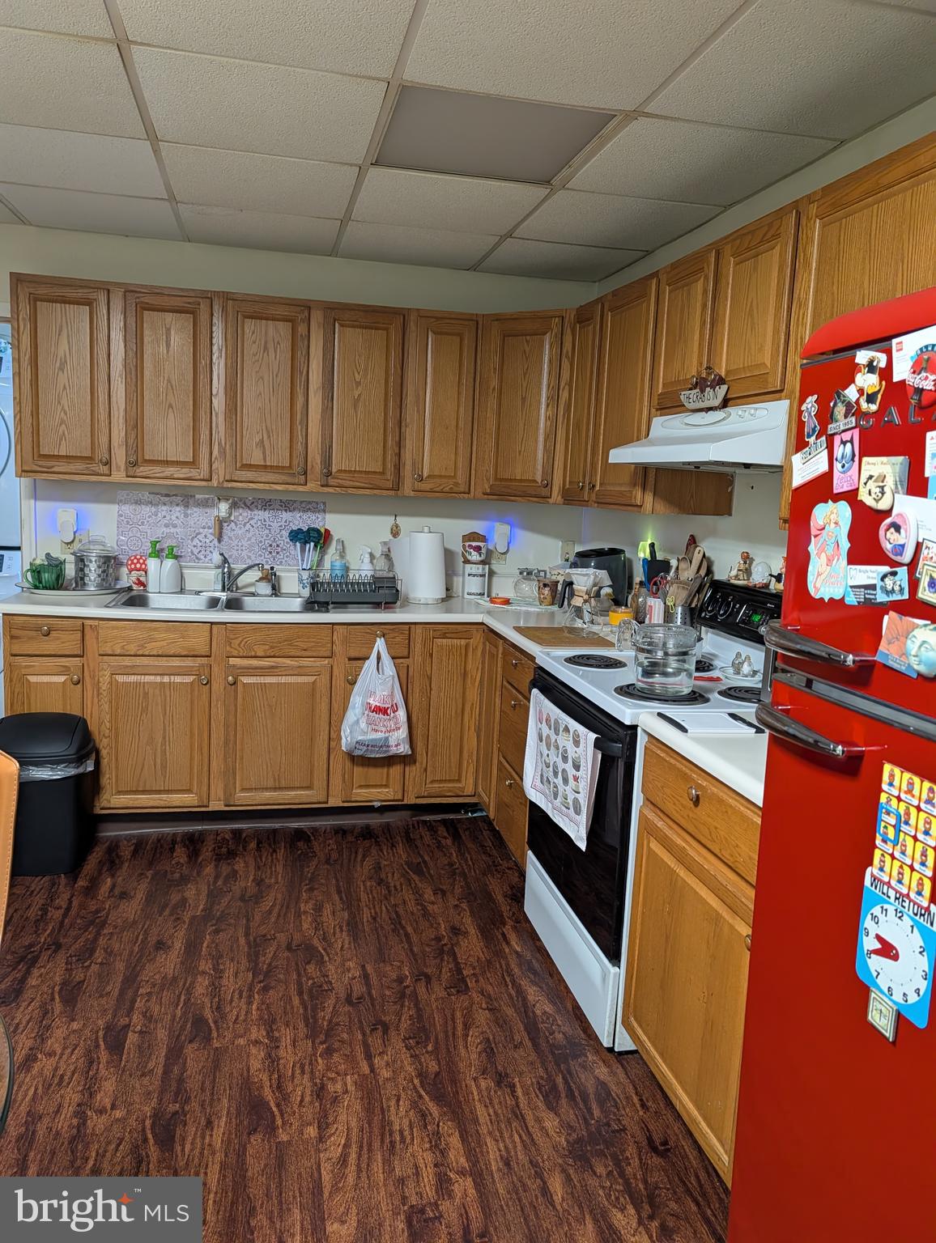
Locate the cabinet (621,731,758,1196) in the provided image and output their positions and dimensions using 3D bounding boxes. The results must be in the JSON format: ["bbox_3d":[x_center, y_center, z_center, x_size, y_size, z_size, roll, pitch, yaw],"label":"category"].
[{"bbox_3d":[0.777,0.753,2.003,0.620,0.869,0.610,0,10,-13],"label":"cabinet"}]

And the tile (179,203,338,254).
[{"bbox_3d":[-0.831,-1.583,3.496,0.602,0.018,0.580,0,10,-13],"label":"tile"}]

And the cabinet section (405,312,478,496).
[{"bbox_3d":[-0.150,-0.935,3.792,0.309,0.755,0.320,0,10,-13],"label":"cabinet section"}]

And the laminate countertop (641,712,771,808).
[{"bbox_3d":[0.798,0.300,1.855,0.644,0.040,0.652,0,10,-13],"label":"laminate countertop"}]

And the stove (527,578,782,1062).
[{"bbox_3d":[0.604,0.494,2.636,0.665,1.179,0.770,0,10,-13],"label":"stove"}]

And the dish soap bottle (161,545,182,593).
[{"bbox_3d":[-1.311,-0.232,3.818,0.090,0.211,0.060,3,9,1],"label":"dish soap bottle"}]

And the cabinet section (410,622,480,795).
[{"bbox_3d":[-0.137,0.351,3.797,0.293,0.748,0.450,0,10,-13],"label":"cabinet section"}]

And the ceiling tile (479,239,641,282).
[{"bbox_3d":[0.390,-1.575,3.763,0.590,0.018,0.580,0,10,-13],"label":"ceiling tile"}]

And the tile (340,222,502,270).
[{"bbox_3d":[-0.215,-1.555,3.555,0.605,0.020,0.566,0,10,-13],"label":"tile"}]

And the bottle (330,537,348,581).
[{"bbox_3d":[-0.572,-0.244,3.817,0.068,0.256,0.068,0,10,-13],"label":"bottle"}]

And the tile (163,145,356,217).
[{"bbox_3d":[-0.679,-1.453,2.861,0.601,0.022,0.599,0,10,-13],"label":"tile"}]

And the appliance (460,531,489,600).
[{"bbox_3d":[0.021,-0.265,4.005,0.133,0.311,0.120,0,10,-13],"label":"appliance"}]

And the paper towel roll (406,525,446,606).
[{"bbox_3d":[-0.186,-0.257,3.837,0.163,0.334,0.163,2,9,0],"label":"paper towel roll"}]

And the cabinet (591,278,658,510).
[{"bbox_3d":[0.678,-0.763,2.979,0.335,0.750,0.450,0,10,-13],"label":"cabinet"}]

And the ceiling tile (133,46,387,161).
[{"bbox_3d":[-0.552,-1.381,2.336,0.602,0.018,0.600,0,10,-13],"label":"ceiling tile"}]

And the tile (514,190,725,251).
[{"bbox_3d":[0.510,-1.449,3.128,0.593,0.020,0.600,0,10,-13],"label":"tile"}]

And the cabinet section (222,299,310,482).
[{"bbox_3d":[-0.863,-0.956,3.692,0.342,0.751,0.325,0,10,-13],"label":"cabinet section"}]

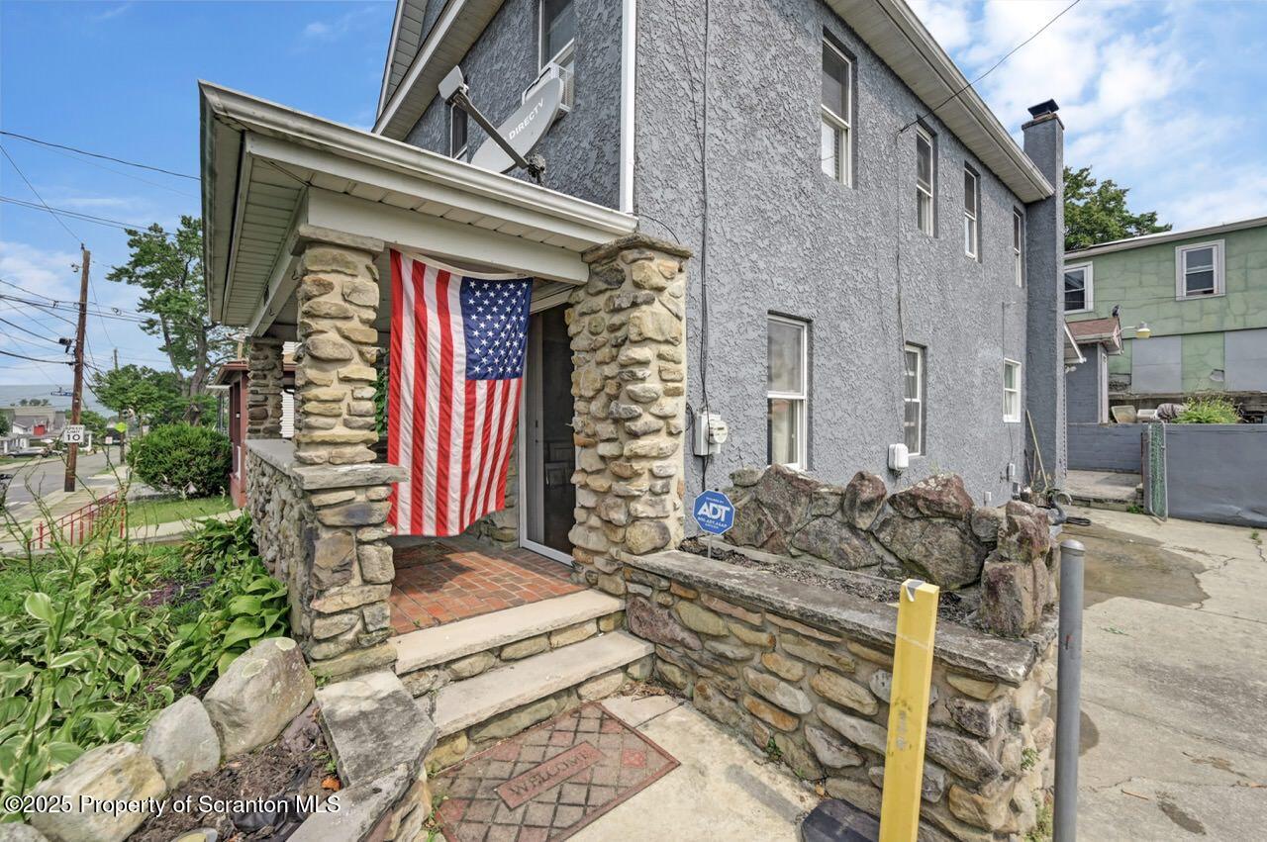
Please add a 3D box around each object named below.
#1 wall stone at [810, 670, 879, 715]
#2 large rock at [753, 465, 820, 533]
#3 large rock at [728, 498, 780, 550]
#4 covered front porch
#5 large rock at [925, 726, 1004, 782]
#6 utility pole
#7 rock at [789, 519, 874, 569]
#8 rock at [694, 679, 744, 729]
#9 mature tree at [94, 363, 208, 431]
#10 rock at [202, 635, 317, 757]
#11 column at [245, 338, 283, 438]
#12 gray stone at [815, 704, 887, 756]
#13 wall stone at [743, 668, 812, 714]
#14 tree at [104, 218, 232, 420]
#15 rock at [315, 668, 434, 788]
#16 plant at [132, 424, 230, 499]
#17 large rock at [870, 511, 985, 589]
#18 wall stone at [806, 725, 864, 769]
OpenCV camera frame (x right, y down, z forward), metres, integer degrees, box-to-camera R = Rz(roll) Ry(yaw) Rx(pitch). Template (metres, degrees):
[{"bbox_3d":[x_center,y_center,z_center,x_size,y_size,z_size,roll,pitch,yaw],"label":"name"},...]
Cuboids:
[{"bbox_3d":[0.845,1.082,1.980,0.120,0.100,0.260,0,0,-41],"label":"wall stone"},{"bbox_3d":[0.971,0.483,3.140,0.260,0.360,0.380,0,0,-41],"label":"large rock"},{"bbox_3d":[0.815,0.696,3.349,0.260,0.340,0.350,0,0,-42],"label":"large rock"},{"bbox_3d":[-2.018,0.050,4.076,2.300,2.300,4.700,0,0,-41],"label":"covered front porch"},{"bbox_3d":[1.129,1.118,1.685,0.140,0.130,0.250,0,0,-40],"label":"large rock"},{"bbox_3d":[-22.542,-2.091,20.000,0.290,9.900,0.290,4,0,0],"label":"utility pole"},{"bbox_3d":[1.175,0.717,2.926,0.280,0.270,0.460,0,0,-42],"label":"rock"},{"bbox_3d":[0.451,1.367,2.433,0.140,0.165,0.310,0,0,-40],"label":"rock"},{"bbox_3d":[-35.435,-0.500,36.000,7.000,7.200,7.200,0,0,-41],"label":"mature tree"},{"bbox_3d":[-1.604,1.142,2.100,0.320,0.340,0.420,0,0,-41],"label":"rock"},{"bbox_3d":[-3.768,-0.319,5.030,0.310,0.990,0.310,0,0,-41],"label":"column"},{"bbox_3d":[0.880,1.171,1.922,0.140,0.125,0.290,0,0,-40],"label":"gray stone"},{"bbox_3d":[0.660,1.179,2.184,0.140,0.135,0.340,0,0,-40],"label":"wall stone"},{"bbox_3d":[-21.790,-3.700,24.000,6.800,12.600,6.800,0,0,-41],"label":"tree"},{"bbox_3d":[-1.022,1.188,1.930,0.330,0.120,0.580,0,0,-41],"label":"rock"},{"bbox_3d":[-11.040,0.941,12.000,1.800,1.800,1.850,0,0,-40],"label":"plant"},{"bbox_3d":[1.519,0.663,2.575,0.310,0.360,0.510,0,0,-42],"label":"large rock"},{"bbox_3d":[0.829,1.309,1.982,0.140,0.125,0.240,0,0,-40],"label":"wall stone"}]

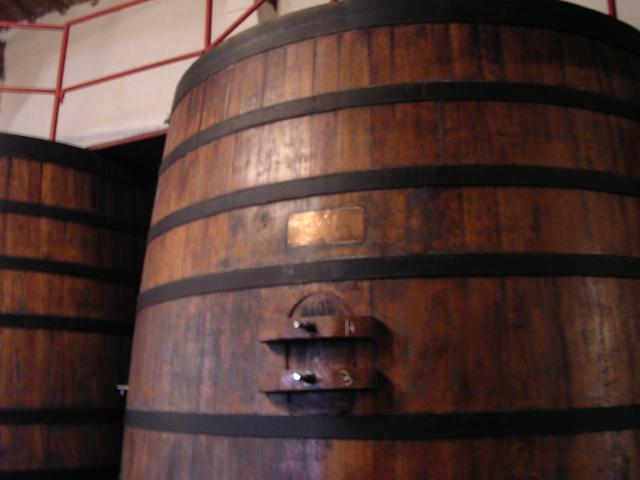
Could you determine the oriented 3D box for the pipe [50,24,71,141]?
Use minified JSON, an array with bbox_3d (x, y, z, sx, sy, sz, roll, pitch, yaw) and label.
[{"bbox_3d":[-2.013,-1.175,5.428,0.045,1.085,0.045,1,-12,0],"label":"pipe"}]

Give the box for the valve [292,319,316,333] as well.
[{"bbox_3d":[-0.058,0.328,2.690,0.045,0.042,0.140,-6,-13,22],"label":"valve"}]

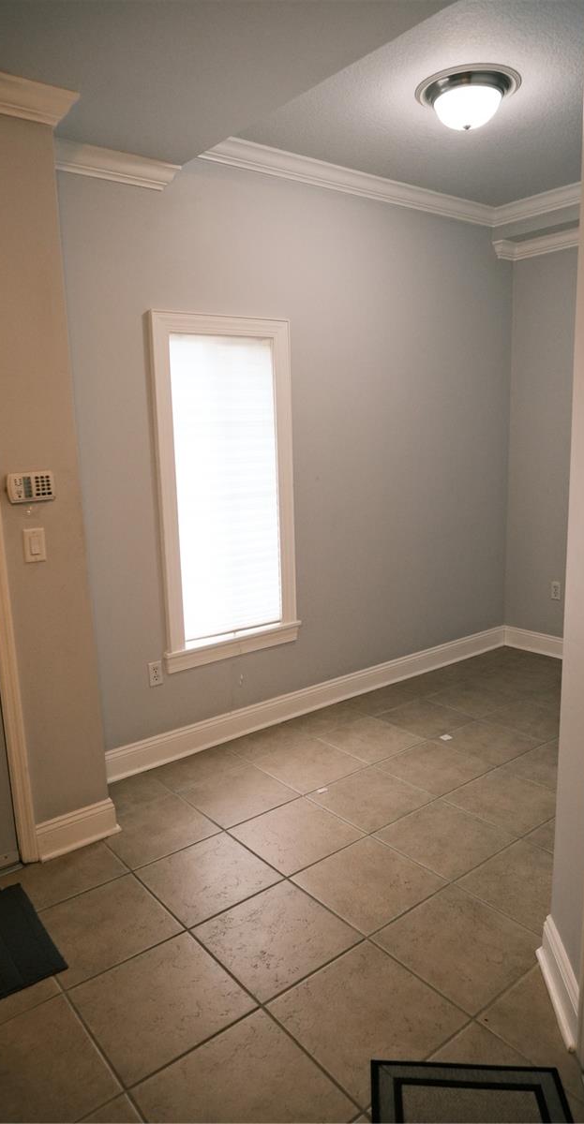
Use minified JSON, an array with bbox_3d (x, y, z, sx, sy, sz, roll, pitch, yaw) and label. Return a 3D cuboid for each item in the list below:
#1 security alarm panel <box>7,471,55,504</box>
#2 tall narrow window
[{"bbox_3d":[-0.921,-0.265,2.539,0.153,0.102,0.027,-10,14,-37],"label":"security alarm panel"},{"bbox_3d":[-0.314,-0.344,3.569,0.826,1.677,0.081,-10,14,-37],"label":"tall narrow window"}]

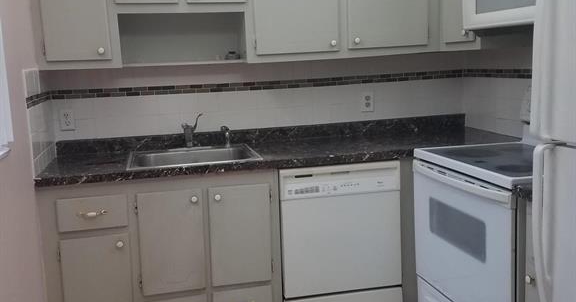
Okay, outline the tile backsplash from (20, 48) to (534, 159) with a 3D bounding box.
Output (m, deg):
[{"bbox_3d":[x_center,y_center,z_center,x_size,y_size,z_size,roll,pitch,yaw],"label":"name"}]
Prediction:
[{"bbox_3d":[-0.009,-0.252,3.015,2.391,0.445,0.600,-5,9,-12],"label":"tile backsplash"}]

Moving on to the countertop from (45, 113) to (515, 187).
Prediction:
[{"bbox_3d":[0.006,-0.031,3.025,2.391,0.129,0.645,-5,9,-12],"label":"countertop"}]

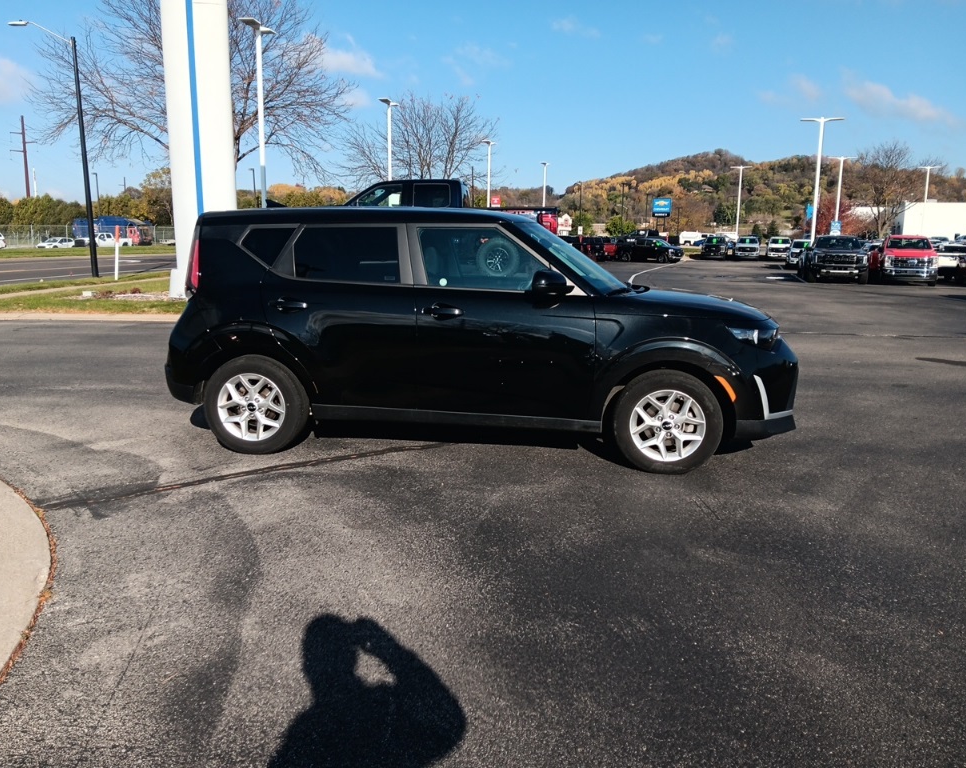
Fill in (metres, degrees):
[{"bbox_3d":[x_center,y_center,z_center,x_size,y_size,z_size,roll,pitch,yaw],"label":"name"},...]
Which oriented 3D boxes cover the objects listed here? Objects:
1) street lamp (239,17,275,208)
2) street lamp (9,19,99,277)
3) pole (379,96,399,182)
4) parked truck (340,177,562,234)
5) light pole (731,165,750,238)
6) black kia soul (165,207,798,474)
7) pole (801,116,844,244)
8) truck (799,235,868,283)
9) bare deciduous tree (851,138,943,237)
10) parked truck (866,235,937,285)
[{"bbox_3d":[-7.493,-7.822,26.298,0.400,8.300,2.050,5,11,21],"label":"street lamp"},{"bbox_3d":[-14.000,-7.610,25.124,2.550,8.150,0.350,3,11,11],"label":"street lamp"},{"bbox_3d":[-4.794,-10.313,39.947,0.400,8.300,2.050,5,11,21],"label":"pole"},{"bbox_3d":[-1.253,-3.285,16.496,5.900,2.000,2.120,2,11,6],"label":"parked truck"},{"bbox_3d":[23.653,-15.799,71.152,2.050,8.300,0.400,4,11,18],"label":"light pole"},{"bbox_3d":[-0.024,-0.436,5.533,4.200,1.600,1.820,2,11,6],"label":"black kia soul"},{"bbox_3d":[18.337,-10.295,42.326,2.050,8.300,0.400,4,11,18],"label":"pole"},{"bbox_3d":[14.815,-5.318,32.579,2.150,2.000,5.900,4,11,17],"label":"truck"},{"bbox_3d":[31.751,-14.057,59.870,7.060,9.410,6.700,1,11,0],"label":"bare deciduous tree"},{"bbox_3d":[18.295,-5.461,33.659,2.080,2.040,6.300,4,11,20],"label":"parked truck"}]

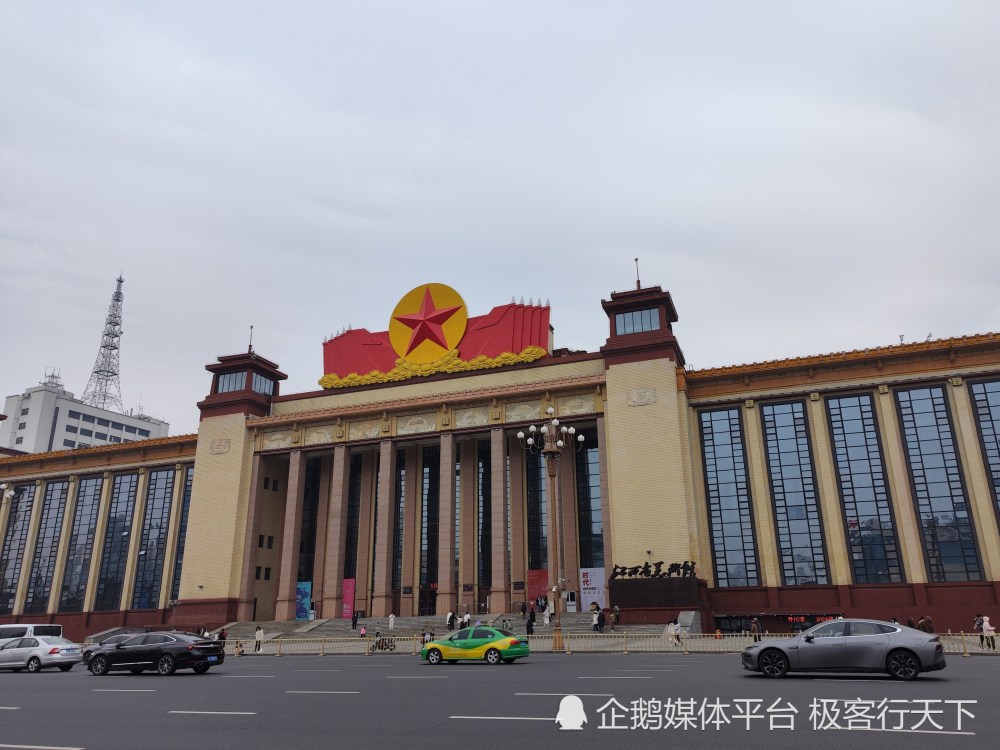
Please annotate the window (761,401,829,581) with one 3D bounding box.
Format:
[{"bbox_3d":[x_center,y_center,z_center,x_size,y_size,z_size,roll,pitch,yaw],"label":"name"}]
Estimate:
[{"bbox_3d":[28.166,11.028,66.267,4.071,17.416,0.300,-8,-20,19],"label":"window"}]

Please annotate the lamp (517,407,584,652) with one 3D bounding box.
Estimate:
[{"bbox_3d":[3.279,9.076,42.385,4.200,14.504,4.200,-6,-20,16],"label":"lamp"}]

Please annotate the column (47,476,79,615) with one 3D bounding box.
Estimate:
[{"bbox_3d":[-60.144,23.308,95.744,1.150,18.408,0.800,-8,-20,19],"label":"column"}]

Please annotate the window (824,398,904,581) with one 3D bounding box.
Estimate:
[{"bbox_3d":[35.327,10.720,67.321,4.420,18.257,0.300,-7,-20,18],"label":"window"}]

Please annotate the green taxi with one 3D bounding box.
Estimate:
[{"bbox_3d":[-1.104,12.018,30.893,4.500,1.470,1.760,-7,-20,18],"label":"green taxi"}]

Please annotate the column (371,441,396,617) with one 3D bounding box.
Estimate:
[{"bbox_3d":[-12.281,16.341,74.747,1.450,18.459,1.450,-7,-20,18],"label":"column"}]

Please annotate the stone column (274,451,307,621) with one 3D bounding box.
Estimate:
[{"bbox_3d":[-23.366,17.889,78.205,1.450,18.569,1.450,-7,-20,18],"label":"stone column"}]

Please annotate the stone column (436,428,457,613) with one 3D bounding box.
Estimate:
[{"bbox_3d":[-5.445,15.348,72.627,1.450,18.503,1.450,-7,-20,18],"label":"stone column"}]

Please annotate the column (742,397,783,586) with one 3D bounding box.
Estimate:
[{"bbox_3d":[24.903,11.113,66.031,1.900,17.310,1.000,-7,-20,18],"label":"column"}]

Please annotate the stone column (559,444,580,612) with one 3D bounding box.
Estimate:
[{"bbox_3d":[7.808,16.757,78.272,1.400,18.922,1.200,-7,-20,18],"label":"stone column"}]

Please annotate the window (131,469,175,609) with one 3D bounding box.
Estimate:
[{"bbox_3d":[-44.811,21.003,90.040,4.291,17.862,0.300,-7,-20,18],"label":"window"}]

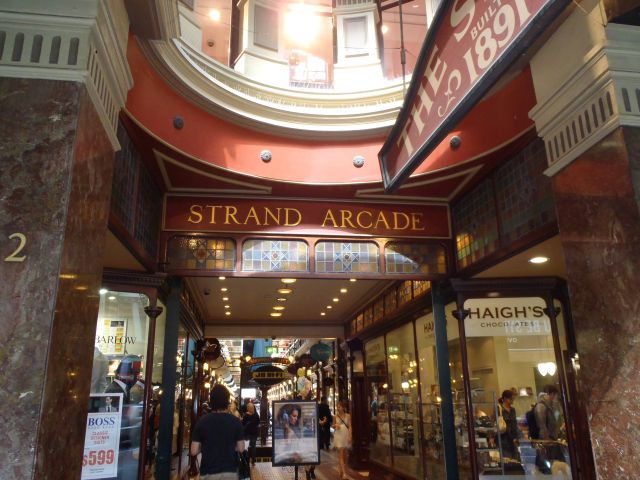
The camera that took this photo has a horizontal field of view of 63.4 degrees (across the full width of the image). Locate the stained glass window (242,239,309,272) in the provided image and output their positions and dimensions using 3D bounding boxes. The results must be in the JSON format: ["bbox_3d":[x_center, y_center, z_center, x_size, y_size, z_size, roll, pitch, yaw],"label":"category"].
[{"bbox_3d":[-0.609,0.230,7.184,0.900,0.450,0.050,1,-17,-8],"label":"stained glass window"}]

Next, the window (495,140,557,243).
[{"bbox_3d":[2.238,-0.528,5.700,0.080,0.898,1.151,2,-17,-8],"label":"window"}]

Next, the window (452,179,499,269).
[{"bbox_3d":[2.050,-0.175,6.926,0.050,0.930,1.250,1,-17,-8],"label":"window"}]

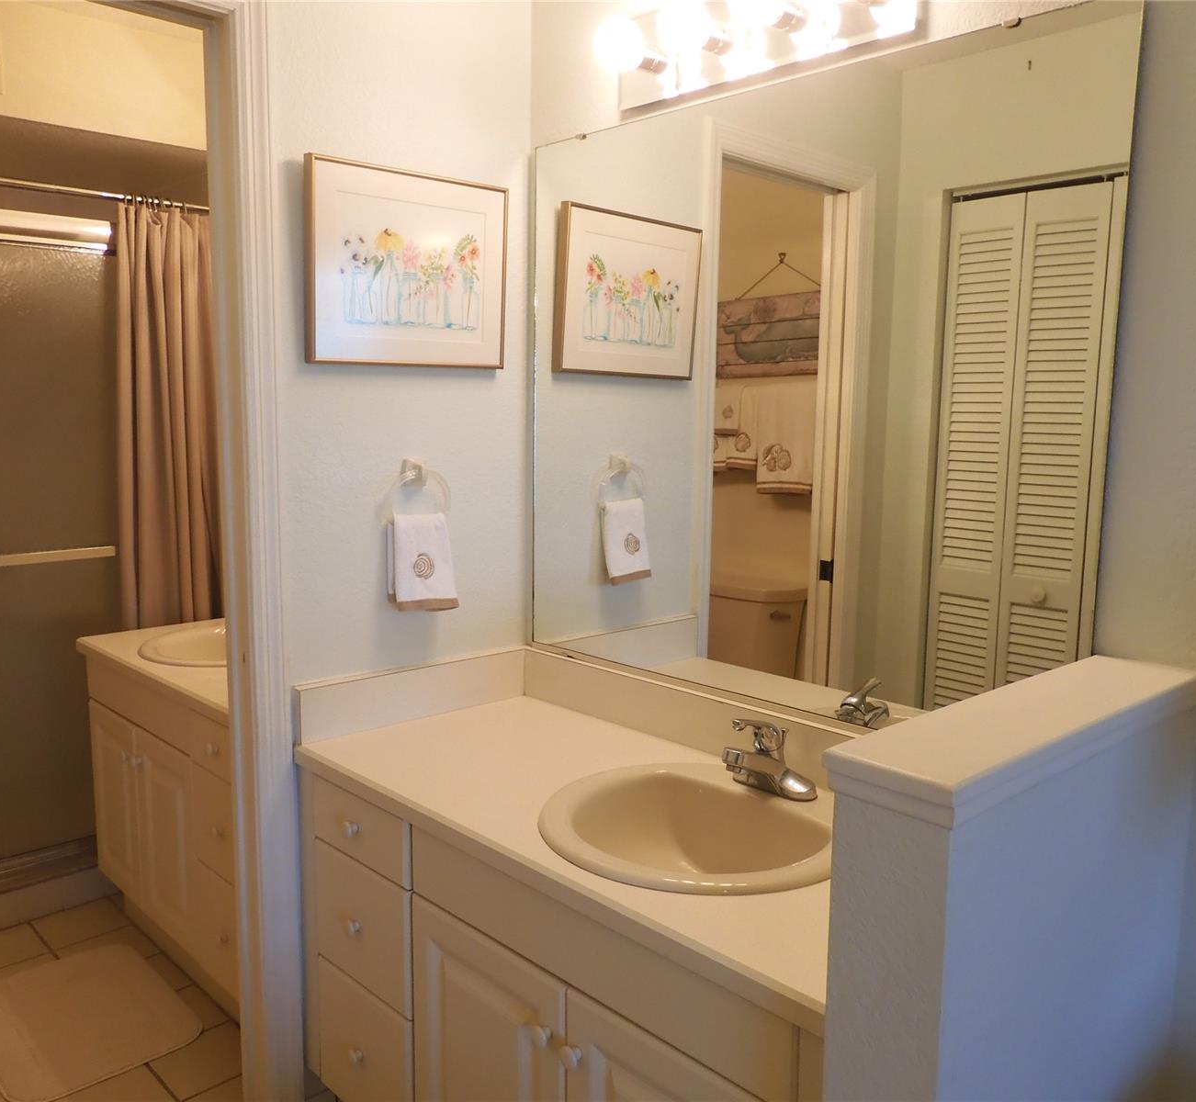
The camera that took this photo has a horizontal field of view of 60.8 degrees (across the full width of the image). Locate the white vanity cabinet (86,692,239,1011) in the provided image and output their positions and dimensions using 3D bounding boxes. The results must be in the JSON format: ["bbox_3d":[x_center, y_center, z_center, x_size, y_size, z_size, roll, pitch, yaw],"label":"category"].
[{"bbox_3d":[-0.826,0.697,2.634,0.545,0.789,1.126,-6,10,-43],"label":"white vanity cabinet"}]

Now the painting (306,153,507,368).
[{"bbox_3d":[-0.352,-0.534,1.945,0.427,0.359,0.036,-6,10,-43],"label":"painting"}]

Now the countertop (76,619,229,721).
[{"bbox_3d":[-0.837,0.288,2.581,0.566,0.042,1.144,-6,10,-43],"label":"countertop"}]

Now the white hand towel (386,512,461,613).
[{"bbox_3d":[-0.345,0.022,2.013,0.144,0.200,0.051,-6,10,-43],"label":"white hand towel"}]

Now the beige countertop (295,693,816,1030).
[{"bbox_3d":[0.053,0.413,1.650,0.557,0.037,1.204,-6,10,-43],"label":"beige countertop"}]

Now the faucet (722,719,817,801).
[{"bbox_3d":[0.255,0.325,1.625,0.169,0.131,0.157,-6,10,-43],"label":"faucet"}]

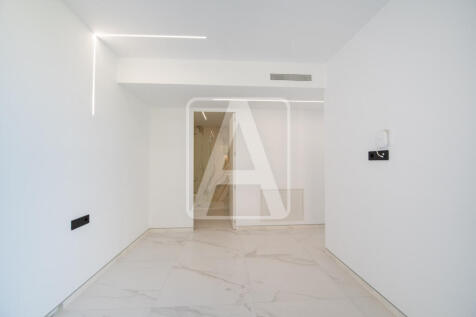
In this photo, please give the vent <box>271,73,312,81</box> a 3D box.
[{"bbox_3d":[0.719,-1.081,2.654,0.570,0.086,0.030,0,-1,-4],"label":"vent"}]

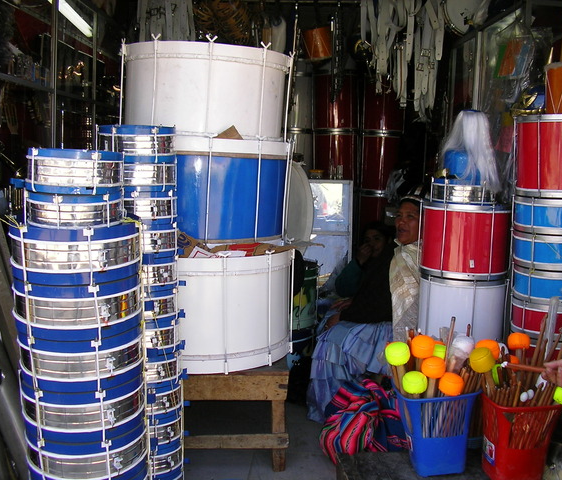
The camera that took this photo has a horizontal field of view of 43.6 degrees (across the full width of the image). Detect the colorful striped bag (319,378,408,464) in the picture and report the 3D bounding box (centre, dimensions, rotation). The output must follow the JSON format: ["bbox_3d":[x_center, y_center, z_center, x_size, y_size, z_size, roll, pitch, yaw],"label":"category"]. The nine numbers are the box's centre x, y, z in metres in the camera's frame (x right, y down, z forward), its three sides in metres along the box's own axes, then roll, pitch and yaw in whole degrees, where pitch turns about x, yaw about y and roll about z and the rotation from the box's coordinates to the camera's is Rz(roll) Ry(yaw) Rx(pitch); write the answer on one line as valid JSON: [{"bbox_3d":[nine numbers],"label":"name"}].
[{"bbox_3d":[0.290,0.611,2.380,0.290,0.220,0.250,0,6,0],"label":"colorful striped bag"}]

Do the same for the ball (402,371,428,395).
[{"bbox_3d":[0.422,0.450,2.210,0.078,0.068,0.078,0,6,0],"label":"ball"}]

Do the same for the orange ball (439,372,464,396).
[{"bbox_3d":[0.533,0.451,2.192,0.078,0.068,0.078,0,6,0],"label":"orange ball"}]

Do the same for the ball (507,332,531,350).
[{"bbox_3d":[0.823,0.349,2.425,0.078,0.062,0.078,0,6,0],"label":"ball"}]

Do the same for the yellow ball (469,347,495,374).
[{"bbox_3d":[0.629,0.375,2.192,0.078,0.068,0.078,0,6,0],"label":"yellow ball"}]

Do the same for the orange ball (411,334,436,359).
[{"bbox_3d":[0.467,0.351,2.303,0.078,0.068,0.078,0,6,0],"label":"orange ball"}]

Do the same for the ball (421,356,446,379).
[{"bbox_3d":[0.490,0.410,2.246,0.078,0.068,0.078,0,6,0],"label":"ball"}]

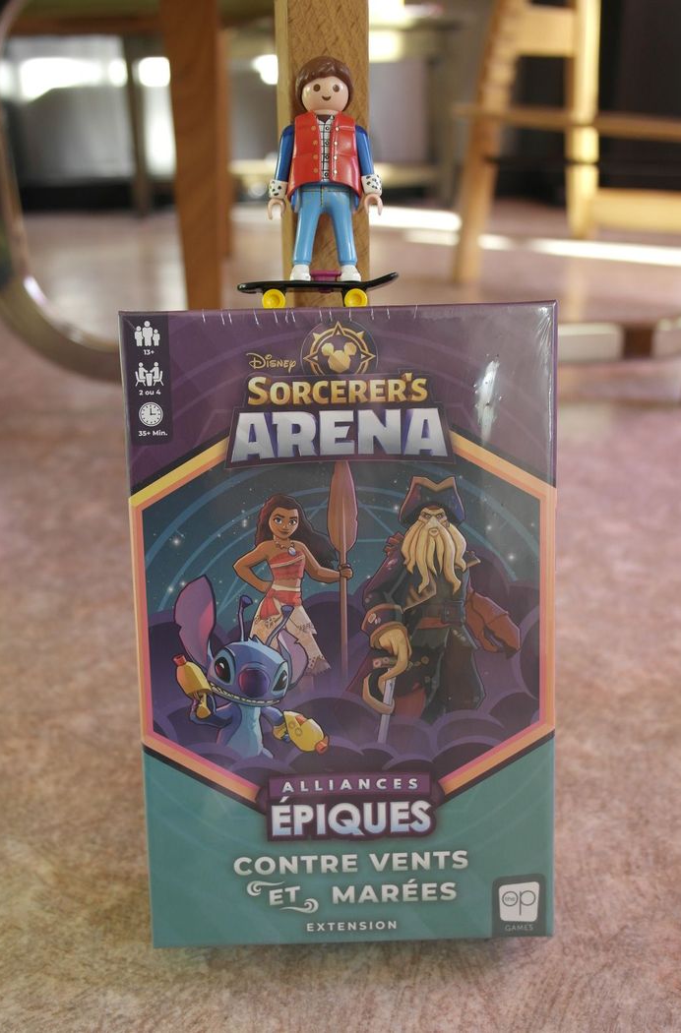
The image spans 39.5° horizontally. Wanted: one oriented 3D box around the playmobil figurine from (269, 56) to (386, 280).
[{"bbox_3d":[-0.006,-0.117,0.320,0.039,0.073,0.024,-1,8,0],"label":"playmobil figurine"}]

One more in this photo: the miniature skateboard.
[{"bbox_3d":[-0.008,-0.076,0.325,0.055,0.013,0.020,-1,8,0],"label":"miniature skateboard"}]

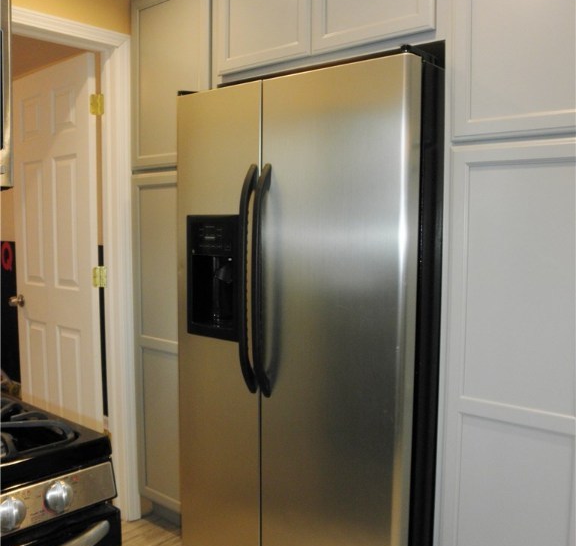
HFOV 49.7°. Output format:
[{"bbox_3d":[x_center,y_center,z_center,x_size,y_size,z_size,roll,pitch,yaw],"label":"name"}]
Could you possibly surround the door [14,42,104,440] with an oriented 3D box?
[{"bbox_3d":[-1.111,0.068,2.962,0.805,2.032,0.035,5,7,45],"label":"door"}]

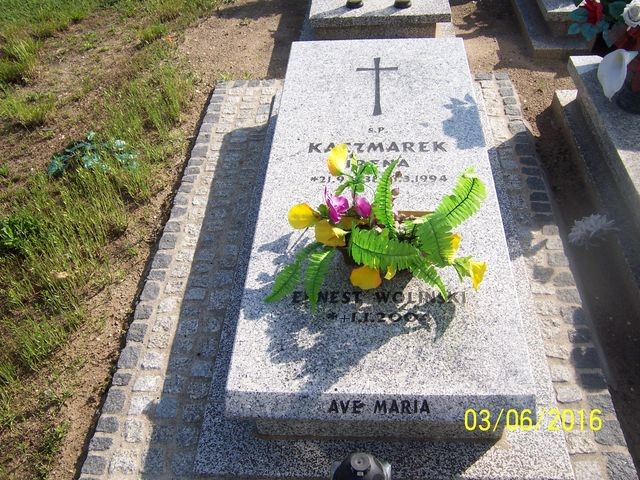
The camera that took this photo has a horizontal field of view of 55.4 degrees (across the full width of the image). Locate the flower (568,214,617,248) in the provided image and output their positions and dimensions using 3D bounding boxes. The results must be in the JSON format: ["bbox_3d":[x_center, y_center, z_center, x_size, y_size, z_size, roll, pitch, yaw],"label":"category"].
[{"bbox_3d":[0.972,-0.037,2.177,0.140,0.080,0.130,0,44,4],"label":"flower"}]

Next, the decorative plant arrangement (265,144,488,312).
[{"bbox_3d":[0.130,-0.018,1.501,0.530,0.350,0.320,0,44,4],"label":"decorative plant arrangement"}]

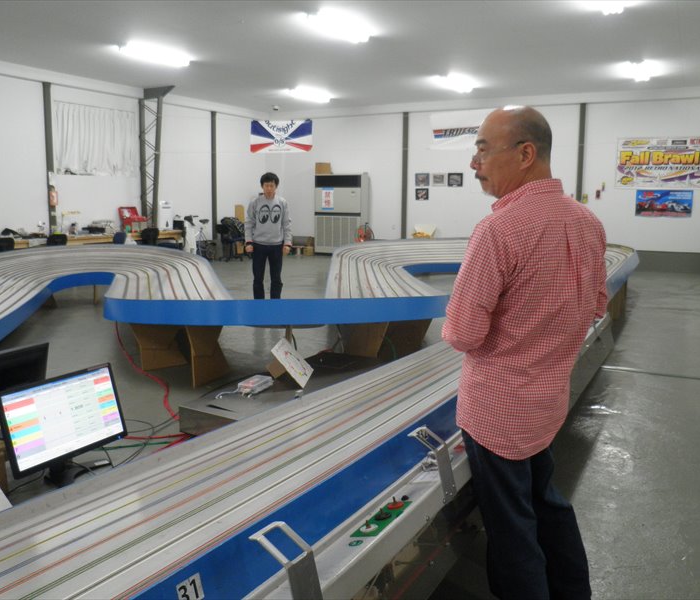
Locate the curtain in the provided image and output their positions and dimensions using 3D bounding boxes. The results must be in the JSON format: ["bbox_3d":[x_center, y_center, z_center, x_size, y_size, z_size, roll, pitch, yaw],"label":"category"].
[{"bbox_3d":[-4.628,-2.949,12.026,0.100,1.240,1.930,5,10,28],"label":"curtain"}]

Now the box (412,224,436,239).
[{"bbox_3d":[1.664,-1.523,14.455,0.520,0.340,0.400,5,10,28],"label":"box"}]

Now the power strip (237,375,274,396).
[{"bbox_3d":[-0.616,0.558,4.268,0.125,0.065,0.240,5,10,28],"label":"power strip"}]

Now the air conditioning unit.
[{"bbox_3d":[-0.176,-2.029,15.620,1.235,1.933,0.480,5,10,28],"label":"air conditioning unit"}]

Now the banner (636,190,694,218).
[{"bbox_3d":[6.116,-1.876,12.590,0.990,0.500,0.020,5,10,28],"label":"banner"}]

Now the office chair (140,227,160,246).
[{"bbox_3d":[-3.870,-0.962,12.168,0.560,0.840,0.560,7,11,33],"label":"office chair"}]

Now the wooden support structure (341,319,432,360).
[{"bbox_3d":[0.279,0.356,5.291,0.450,0.500,0.580,-8,12,-42],"label":"wooden support structure"}]

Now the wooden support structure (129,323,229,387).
[{"bbox_3d":[-1.362,0.362,5.144,0.720,0.500,0.620,5,10,28],"label":"wooden support structure"}]

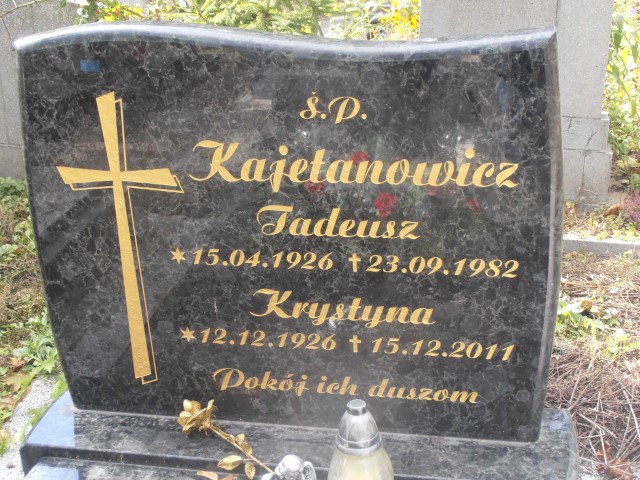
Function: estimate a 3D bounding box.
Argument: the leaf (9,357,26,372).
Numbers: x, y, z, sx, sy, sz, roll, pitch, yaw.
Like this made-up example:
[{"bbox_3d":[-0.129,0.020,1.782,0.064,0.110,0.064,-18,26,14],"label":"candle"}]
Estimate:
[{"bbox_3d":[-0.594,0.245,2.070,0.038,0.015,0.050,4,22,17],"label":"leaf"}]

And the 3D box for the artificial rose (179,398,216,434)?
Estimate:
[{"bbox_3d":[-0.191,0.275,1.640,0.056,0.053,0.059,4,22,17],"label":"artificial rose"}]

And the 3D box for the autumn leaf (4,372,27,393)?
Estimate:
[{"bbox_3d":[-0.578,0.270,2.000,0.047,0.015,0.060,4,22,17],"label":"autumn leaf"}]

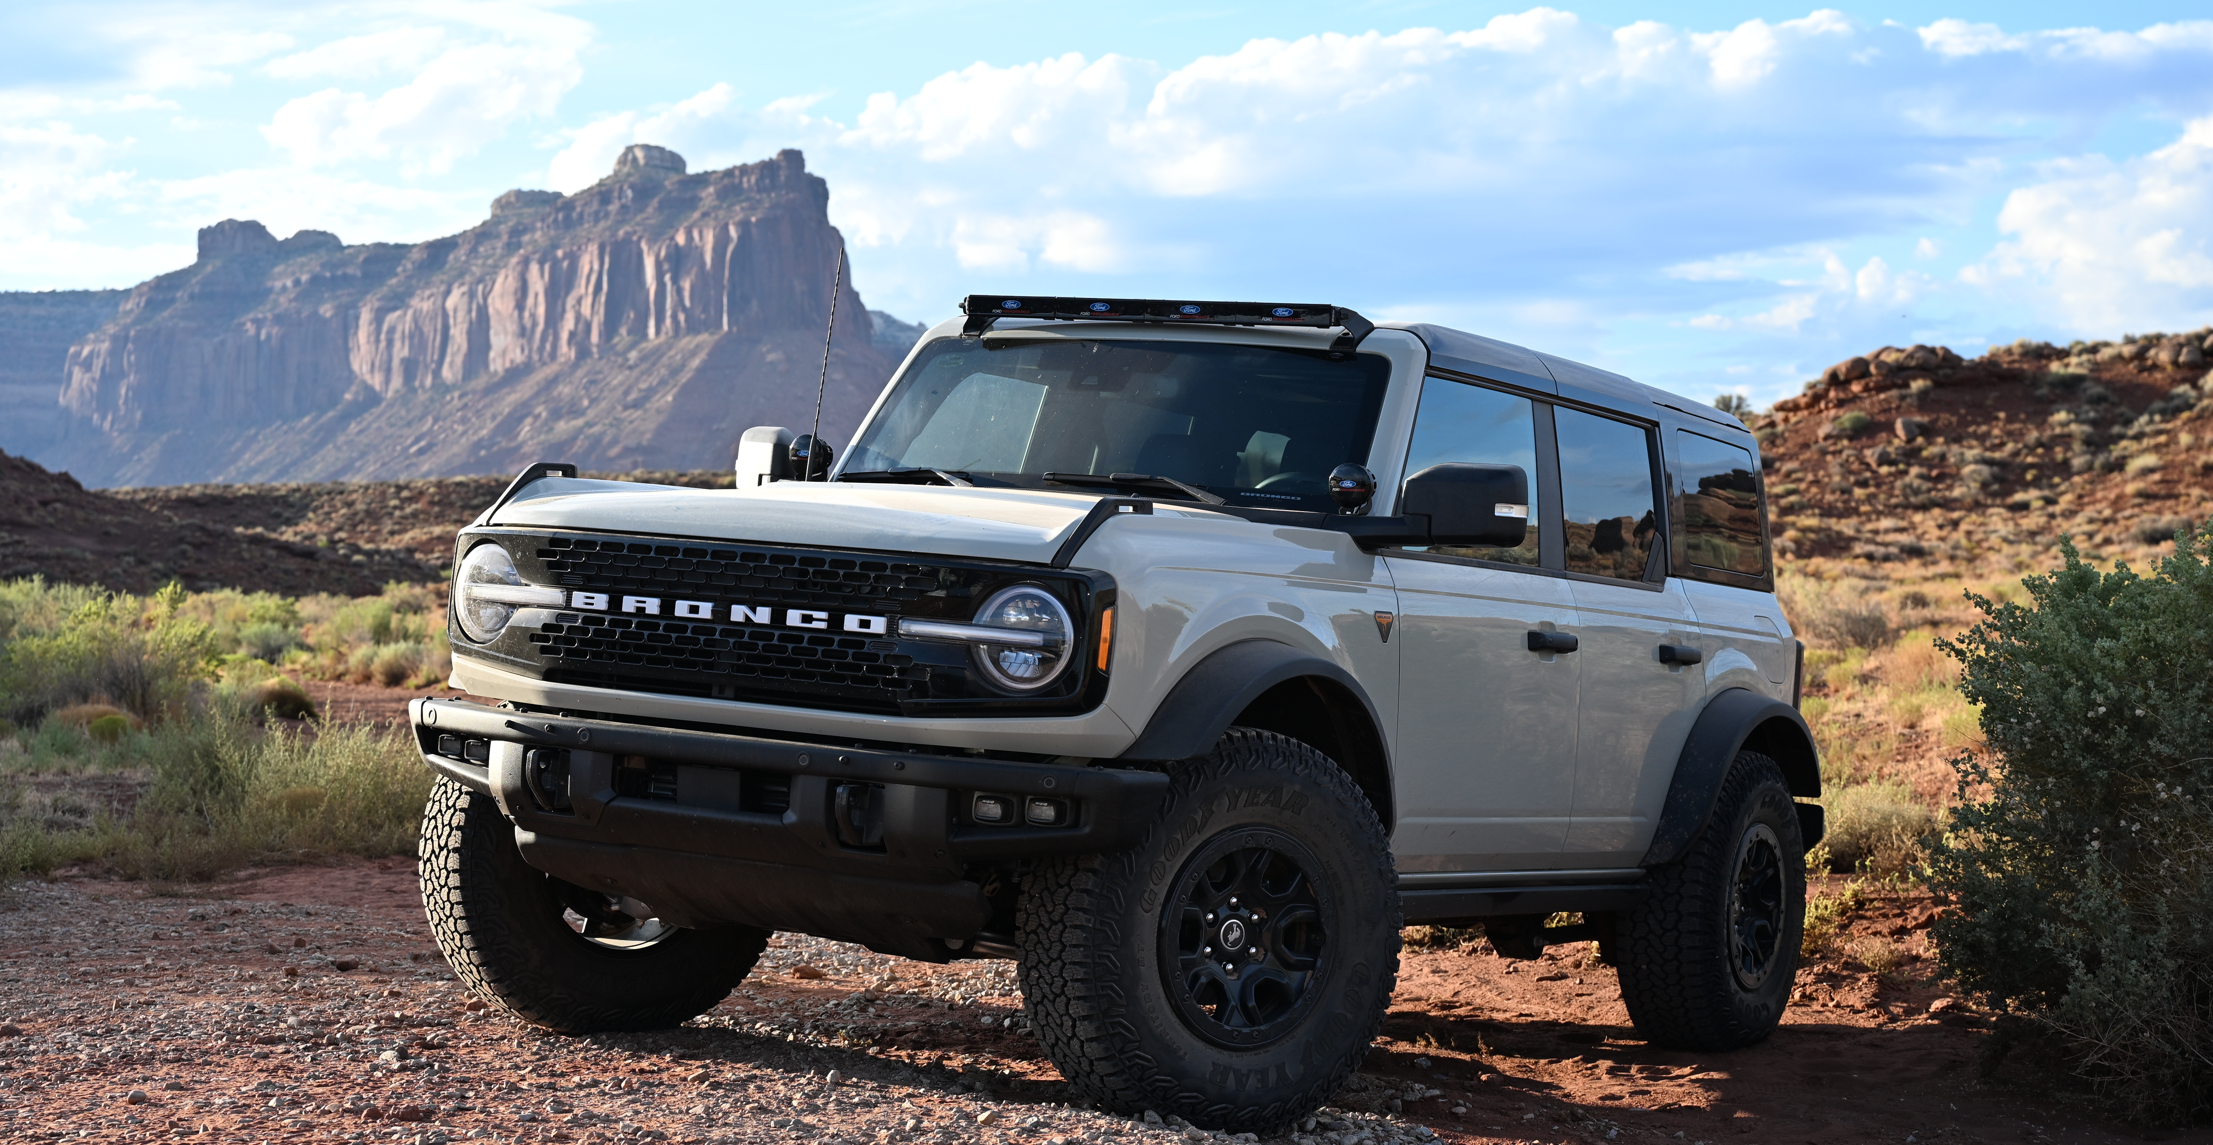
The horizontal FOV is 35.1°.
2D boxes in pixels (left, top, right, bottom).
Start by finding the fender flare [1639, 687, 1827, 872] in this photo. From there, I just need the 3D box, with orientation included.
[{"bbox_3d":[1.786,0.583,9.975,0.150,0.510,1.170,4,-1,31],"label":"fender flare"}]

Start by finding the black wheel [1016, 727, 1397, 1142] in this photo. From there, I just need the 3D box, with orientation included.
[{"bbox_3d":[0.229,0.775,7.601,0.867,0.867,0.310,5,-1,-33],"label":"black wheel"}]

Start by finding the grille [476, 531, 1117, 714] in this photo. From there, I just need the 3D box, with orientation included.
[{"bbox_3d":[-0.752,0.106,7.310,1.660,0.335,0.200,4,-2,31],"label":"grille"}]

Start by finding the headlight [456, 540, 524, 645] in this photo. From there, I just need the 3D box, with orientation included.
[{"bbox_3d":[-1.366,0.050,7.904,0.215,0.220,0.110,4,-1,37],"label":"headlight"}]

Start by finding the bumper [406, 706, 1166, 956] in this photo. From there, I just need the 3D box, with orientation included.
[{"bbox_3d":[-0.784,0.540,7.308,1.920,0.440,0.420,4,-2,31],"label":"bumper"}]

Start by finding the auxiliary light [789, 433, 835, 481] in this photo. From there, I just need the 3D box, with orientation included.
[{"bbox_3d":[-0.756,-0.289,9.004,0.108,0.115,0.090,4,-1,31],"label":"auxiliary light"}]

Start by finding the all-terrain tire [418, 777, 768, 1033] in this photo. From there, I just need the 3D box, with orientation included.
[{"bbox_3d":[-1.223,0.674,8.482,0.867,0.867,0.310,5,-1,-35],"label":"all-terrain tire"}]

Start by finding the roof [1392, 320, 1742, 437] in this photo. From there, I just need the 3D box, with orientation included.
[{"bbox_3d":[0.763,-0.546,9.967,1.450,0.150,2.400,4,-1,31],"label":"roof"}]

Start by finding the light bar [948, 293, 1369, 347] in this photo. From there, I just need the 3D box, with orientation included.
[{"bbox_3d":[0.115,-0.615,8.687,1.110,0.115,0.170,4,-2,31],"label":"light bar"}]

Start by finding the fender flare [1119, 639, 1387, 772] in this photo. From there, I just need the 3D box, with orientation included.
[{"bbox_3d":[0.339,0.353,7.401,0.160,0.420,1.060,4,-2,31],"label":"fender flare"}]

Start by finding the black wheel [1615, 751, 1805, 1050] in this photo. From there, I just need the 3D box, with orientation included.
[{"bbox_3d":[1.744,0.941,9.952,0.320,0.865,0.865,4,-2,31],"label":"black wheel"}]

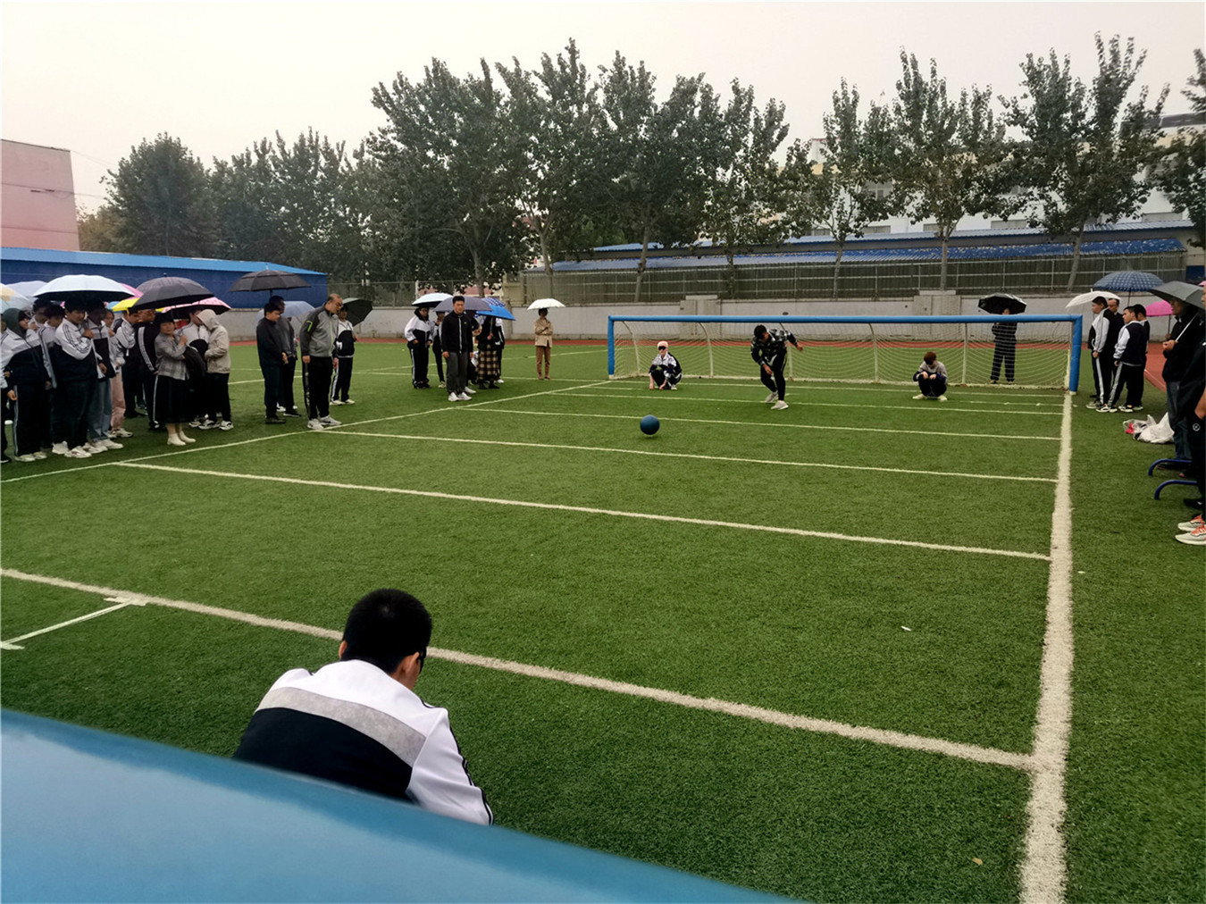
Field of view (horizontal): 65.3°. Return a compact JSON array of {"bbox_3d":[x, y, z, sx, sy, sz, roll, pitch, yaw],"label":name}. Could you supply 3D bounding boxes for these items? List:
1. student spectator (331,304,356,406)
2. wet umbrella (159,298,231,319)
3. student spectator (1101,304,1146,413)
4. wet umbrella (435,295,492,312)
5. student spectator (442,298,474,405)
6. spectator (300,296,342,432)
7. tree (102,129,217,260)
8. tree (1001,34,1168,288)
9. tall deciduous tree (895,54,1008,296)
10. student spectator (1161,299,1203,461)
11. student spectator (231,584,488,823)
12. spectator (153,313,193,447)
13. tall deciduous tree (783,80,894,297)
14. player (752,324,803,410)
[{"bbox_3d":[-4.402,-1.651,15.985,0.380,1.660,0.500,8,12,44],"label":"student spectator"},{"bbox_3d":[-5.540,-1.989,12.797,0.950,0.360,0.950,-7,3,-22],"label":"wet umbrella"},{"bbox_3d":[7.881,-1.413,14.179,0.480,1.580,0.500,8,12,44],"label":"student spectator"},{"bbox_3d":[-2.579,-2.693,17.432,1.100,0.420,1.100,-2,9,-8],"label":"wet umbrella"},{"bbox_3d":[-2.573,-1.832,16.575,0.550,1.760,0.360,-4,10,-25],"label":"student spectator"},{"bbox_3d":[-3.829,-1.237,12.829,0.450,1.780,0.560,6,10,34],"label":"spectator"},{"bbox_3d":[-29.975,-14.929,63.966,7.600,12.990,7.400,0,9,0],"label":"tree"},{"bbox_3d":[20.520,-12.237,40.045,6.540,10.560,6.210,4,10,26],"label":"tree"},{"bbox_3d":[16.060,-12.534,43.524,5.100,10.931,4.900,4,10,26],"label":"tall deciduous tree"},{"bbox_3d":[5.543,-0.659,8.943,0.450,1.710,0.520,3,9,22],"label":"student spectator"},{"bbox_3d":[-0.489,0.802,2.018,0.620,0.970,0.780,4,9,24],"label":"student spectator"},{"bbox_3d":[-5.187,-0.884,11.314,0.420,1.560,0.480,6,11,34],"label":"spectator"},{"bbox_3d":[11.511,-12.548,45.797,4.900,10.321,4.700,4,10,26],"label":"tall deciduous tree"},{"bbox_3d":[2.851,-1.428,15.340,0.720,1.340,0.900,4,10,28],"label":"player"}]

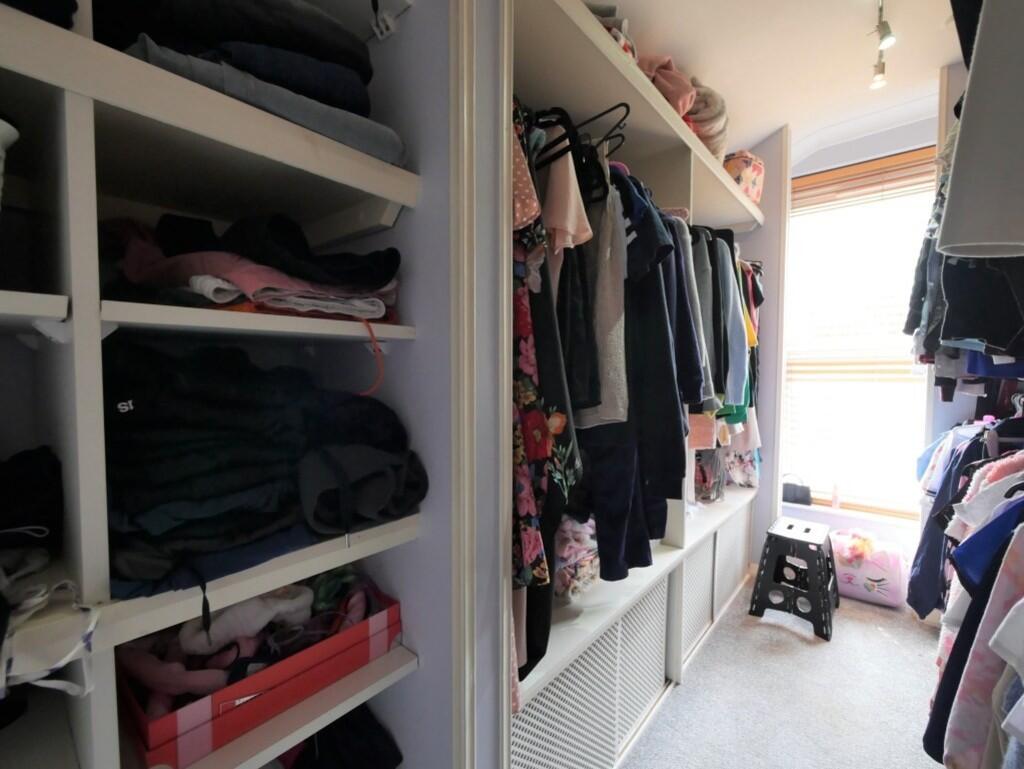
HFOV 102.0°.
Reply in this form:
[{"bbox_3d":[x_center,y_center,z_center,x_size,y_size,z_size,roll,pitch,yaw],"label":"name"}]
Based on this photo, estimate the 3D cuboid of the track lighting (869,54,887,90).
[{"bbox_3d":[1.451,-1.241,1.645,0.056,0.110,0.060,2,3,43],"label":"track lighting"}]

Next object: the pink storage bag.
[{"bbox_3d":[1.748,0.917,2.142,0.380,0.275,0.200,2,3,35],"label":"pink storage bag"}]

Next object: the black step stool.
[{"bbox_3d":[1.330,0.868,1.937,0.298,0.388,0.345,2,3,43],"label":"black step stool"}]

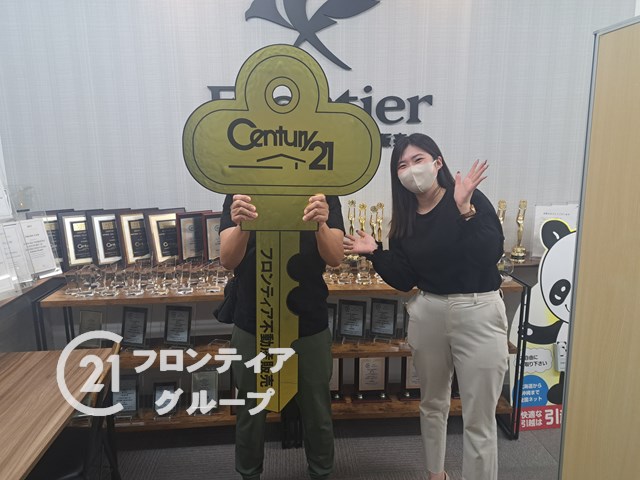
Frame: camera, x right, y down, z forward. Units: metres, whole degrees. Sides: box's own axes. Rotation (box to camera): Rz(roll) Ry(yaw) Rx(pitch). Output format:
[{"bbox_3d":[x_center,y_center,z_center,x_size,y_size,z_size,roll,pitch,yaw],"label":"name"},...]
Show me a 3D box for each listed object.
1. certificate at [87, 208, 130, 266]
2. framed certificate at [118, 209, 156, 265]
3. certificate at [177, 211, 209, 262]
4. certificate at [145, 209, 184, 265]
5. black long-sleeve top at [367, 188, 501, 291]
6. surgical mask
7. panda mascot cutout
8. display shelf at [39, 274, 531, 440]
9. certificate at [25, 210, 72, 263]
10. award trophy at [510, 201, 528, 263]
[{"bbox_3d":[-1.255,-0.011,2.681,0.246,0.343,0.030,-9,2,-36],"label":"certificate"},{"bbox_3d":[-1.093,-0.017,2.704,0.246,0.343,0.030,-8,2,-35],"label":"framed certificate"},{"bbox_3d":[-0.761,-0.014,2.737,0.214,0.318,0.030,-6,1,-25],"label":"certificate"},{"bbox_3d":[-0.935,-0.023,2.728,0.246,0.343,0.030,-9,2,-37],"label":"certificate"},{"bbox_3d":[0.448,0.009,1.705,0.490,0.405,0.330,3,12,16],"label":"black long-sleeve top"},{"bbox_3d":[0.367,-0.232,1.647,0.145,0.125,0.090,-11,7,32],"label":"surgical mask"},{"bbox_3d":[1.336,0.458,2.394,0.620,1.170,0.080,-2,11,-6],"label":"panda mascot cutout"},{"bbox_3d":[-0.112,0.651,2.299,2.344,0.860,0.283,-1,10,-8],"label":"display shelf"},{"bbox_3d":[-1.581,-0.001,2.643,0.246,0.343,0.030,-9,3,-37],"label":"certificate"},{"bbox_3d":[1.216,-0.055,2.681,0.095,0.372,0.095,1,11,8],"label":"award trophy"}]

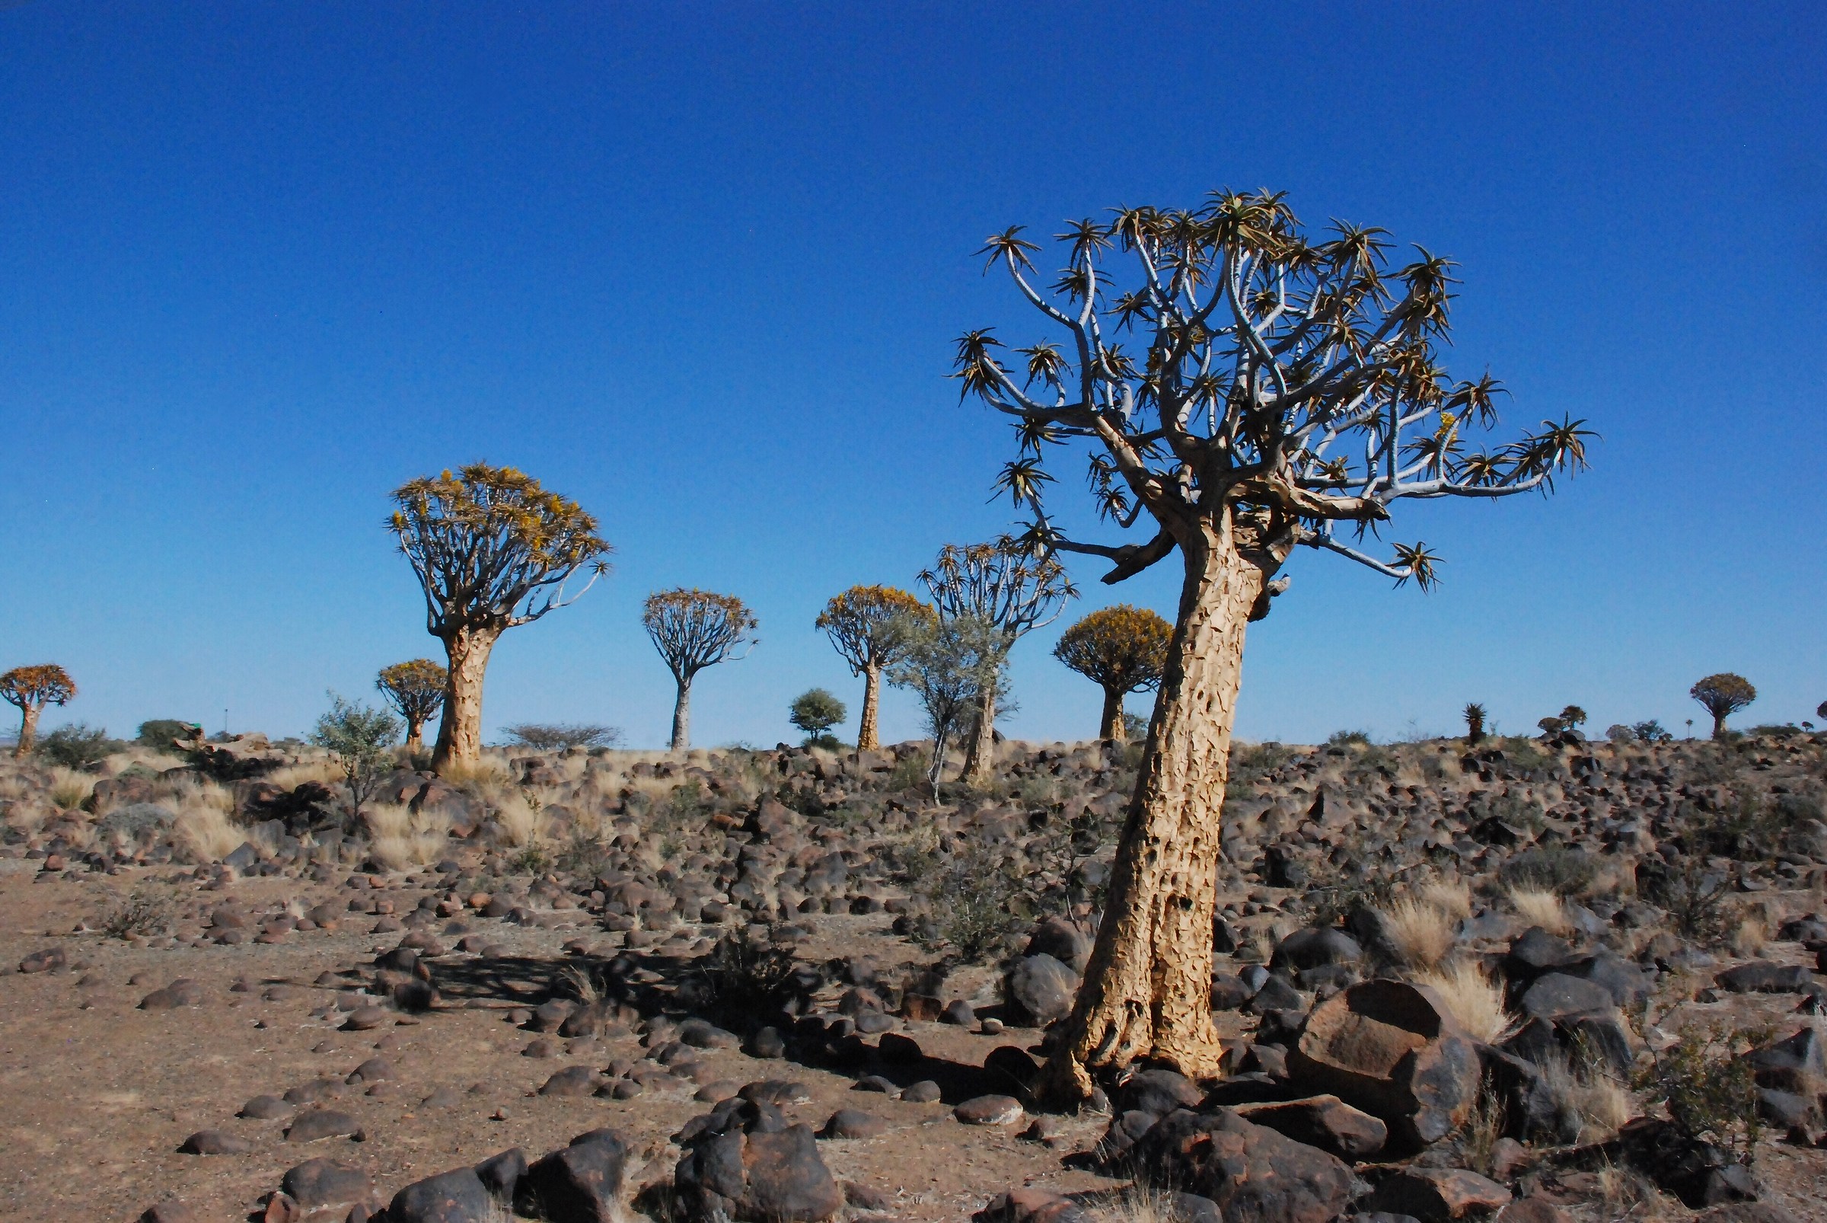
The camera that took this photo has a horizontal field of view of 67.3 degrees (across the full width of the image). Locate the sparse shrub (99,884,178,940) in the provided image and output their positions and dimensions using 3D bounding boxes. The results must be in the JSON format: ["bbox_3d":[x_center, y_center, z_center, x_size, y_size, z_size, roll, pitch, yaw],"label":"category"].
[{"bbox_3d":[-6.441,2.502,11.400,0.652,0.474,0.580,0,-5,0],"label":"sparse shrub"}]

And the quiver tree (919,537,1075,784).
[{"bbox_3d":[1.238,0.728,20.000,2.300,3.600,2.200,0,-5,0],"label":"quiver tree"}]

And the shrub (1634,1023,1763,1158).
[{"bbox_3d":[3.122,1.905,5.450,0.495,0.506,0.470,0,-6,0],"label":"shrub"}]

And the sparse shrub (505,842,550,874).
[{"bbox_3d":[-3.989,2.555,14.200,0.458,0.325,0.435,0,-6,0],"label":"sparse shrub"}]

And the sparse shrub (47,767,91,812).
[{"bbox_3d":[-11.683,2.460,19.000,0.613,0.613,0.582,0,-6,0],"label":"sparse shrub"}]

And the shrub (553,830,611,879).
[{"bbox_3d":[-3.372,2.490,14.000,0.583,0.495,0.524,0,-6,0],"label":"shrub"}]

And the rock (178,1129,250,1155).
[{"bbox_3d":[-3.008,2.283,5.900,0.291,0.097,0.240,0,-5,0],"label":"rock"}]

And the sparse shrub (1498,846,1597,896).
[{"bbox_3d":[6.006,2.454,13.000,0.933,0.473,0.800,0,-5,0],"label":"sparse shrub"}]

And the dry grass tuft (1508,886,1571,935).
[{"bbox_3d":[4.471,2.146,9.800,0.440,0.360,0.420,0,-5,0],"label":"dry grass tuft"}]

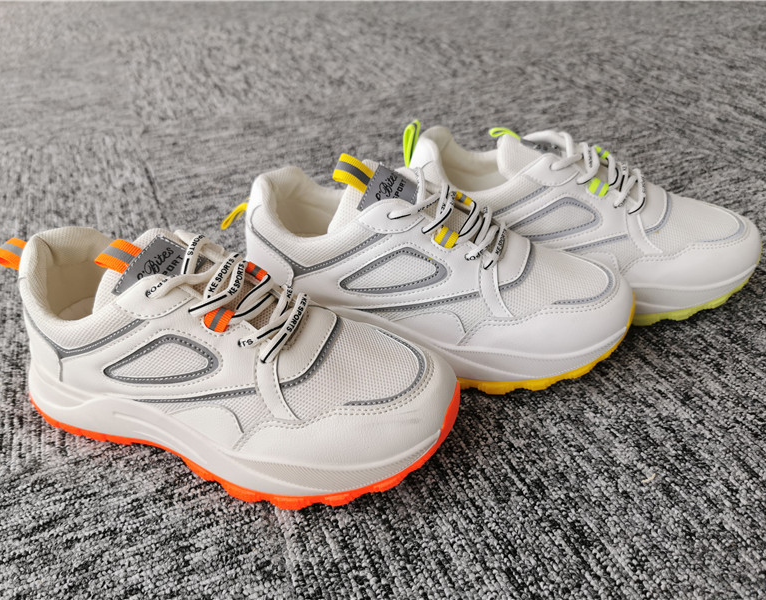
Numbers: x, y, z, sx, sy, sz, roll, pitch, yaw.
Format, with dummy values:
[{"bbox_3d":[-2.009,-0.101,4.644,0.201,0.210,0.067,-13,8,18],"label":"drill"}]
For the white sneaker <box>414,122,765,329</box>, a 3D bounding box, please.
[{"bbox_3d":[0.140,-0.066,0.468,0.278,0.115,0.105,6,35,12],"label":"white sneaker"}]

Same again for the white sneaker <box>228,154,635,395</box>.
[{"bbox_3d":[0.027,-0.026,0.412,0.278,0.115,0.105,8,35,13],"label":"white sneaker"}]

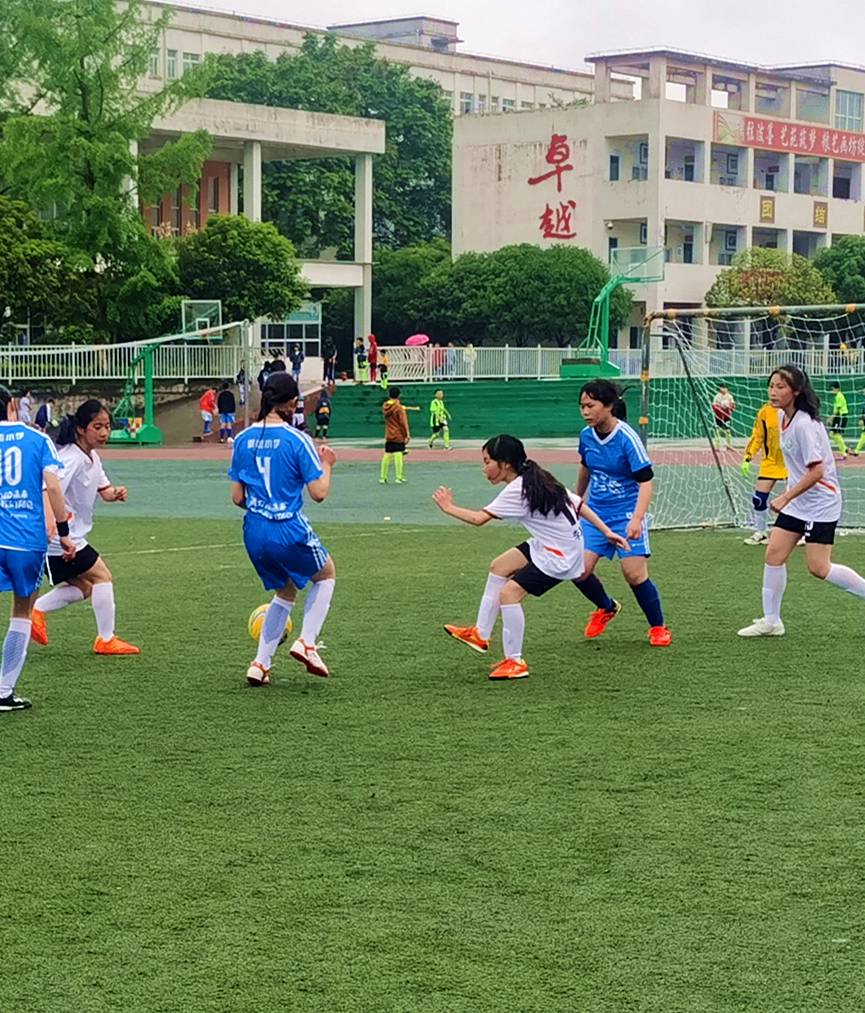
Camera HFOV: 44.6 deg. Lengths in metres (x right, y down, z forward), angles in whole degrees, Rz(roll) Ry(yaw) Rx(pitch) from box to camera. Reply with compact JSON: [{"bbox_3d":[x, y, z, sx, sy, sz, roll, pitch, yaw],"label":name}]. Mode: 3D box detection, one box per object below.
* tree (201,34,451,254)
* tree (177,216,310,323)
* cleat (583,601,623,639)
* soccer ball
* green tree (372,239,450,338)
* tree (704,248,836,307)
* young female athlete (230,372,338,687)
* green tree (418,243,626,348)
[{"bbox_3d":[-5.476,-14.829,53.082,12.600,17.000,11.000,0,6,0],"label":"tree"},{"bbox_3d":[-6.109,-6.678,33.726,4.200,5.072,4.200,0,6,0],"label":"tree"},{"bbox_3d":[0.890,0.598,5.500,0.250,0.105,0.100,-44,21,-30],"label":"cleat"},{"bbox_3d":[-0.816,0.597,5.300,0.218,0.218,0.218,0,6,0],"label":"soccer ball"},{"bbox_3d":[-0.955,-8.248,44.355,4.022,5.760,4.022,0,6,0],"label":"green tree"},{"bbox_3d":[13.274,-7.554,41.415,5.264,4.939,5.264,0,6,0],"label":"tree"},{"bbox_3d":[-0.718,0.109,5.145,0.470,1.511,0.500,2,7,18],"label":"young female athlete"},{"bbox_3d":[3.410,-7.332,39.730,7.700,5.008,5.500,0,6,0],"label":"green tree"}]

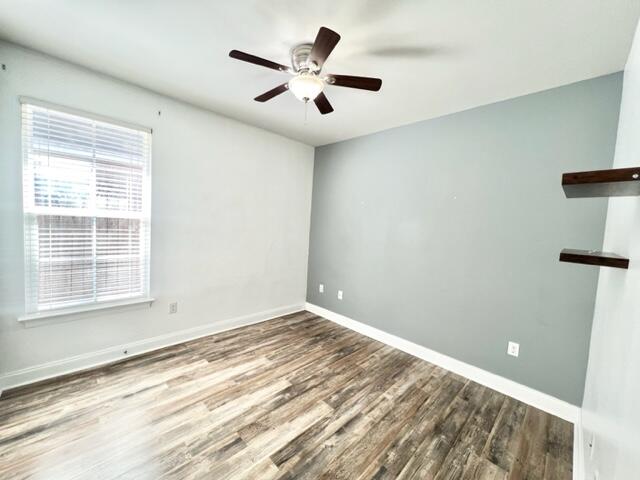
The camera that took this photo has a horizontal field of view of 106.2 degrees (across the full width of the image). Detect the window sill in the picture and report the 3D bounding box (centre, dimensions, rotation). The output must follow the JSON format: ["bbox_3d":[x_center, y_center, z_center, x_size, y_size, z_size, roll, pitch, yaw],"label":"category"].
[{"bbox_3d":[-2.144,0.685,2.304,0.923,0.104,0.100,0,5,-45],"label":"window sill"}]

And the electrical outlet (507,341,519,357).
[{"bbox_3d":[1.775,1.006,2.203,0.010,0.119,0.074,0,5,-45],"label":"electrical outlet"}]

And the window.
[{"bbox_3d":[-2.104,-0.253,2.256,0.861,1.775,0.070,0,5,-45],"label":"window"}]

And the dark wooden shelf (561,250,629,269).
[{"bbox_3d":[1.375,0.090,1.234,0.530,0.039,0.198,0,5,-45],"label":"dark wooden shelf"}]

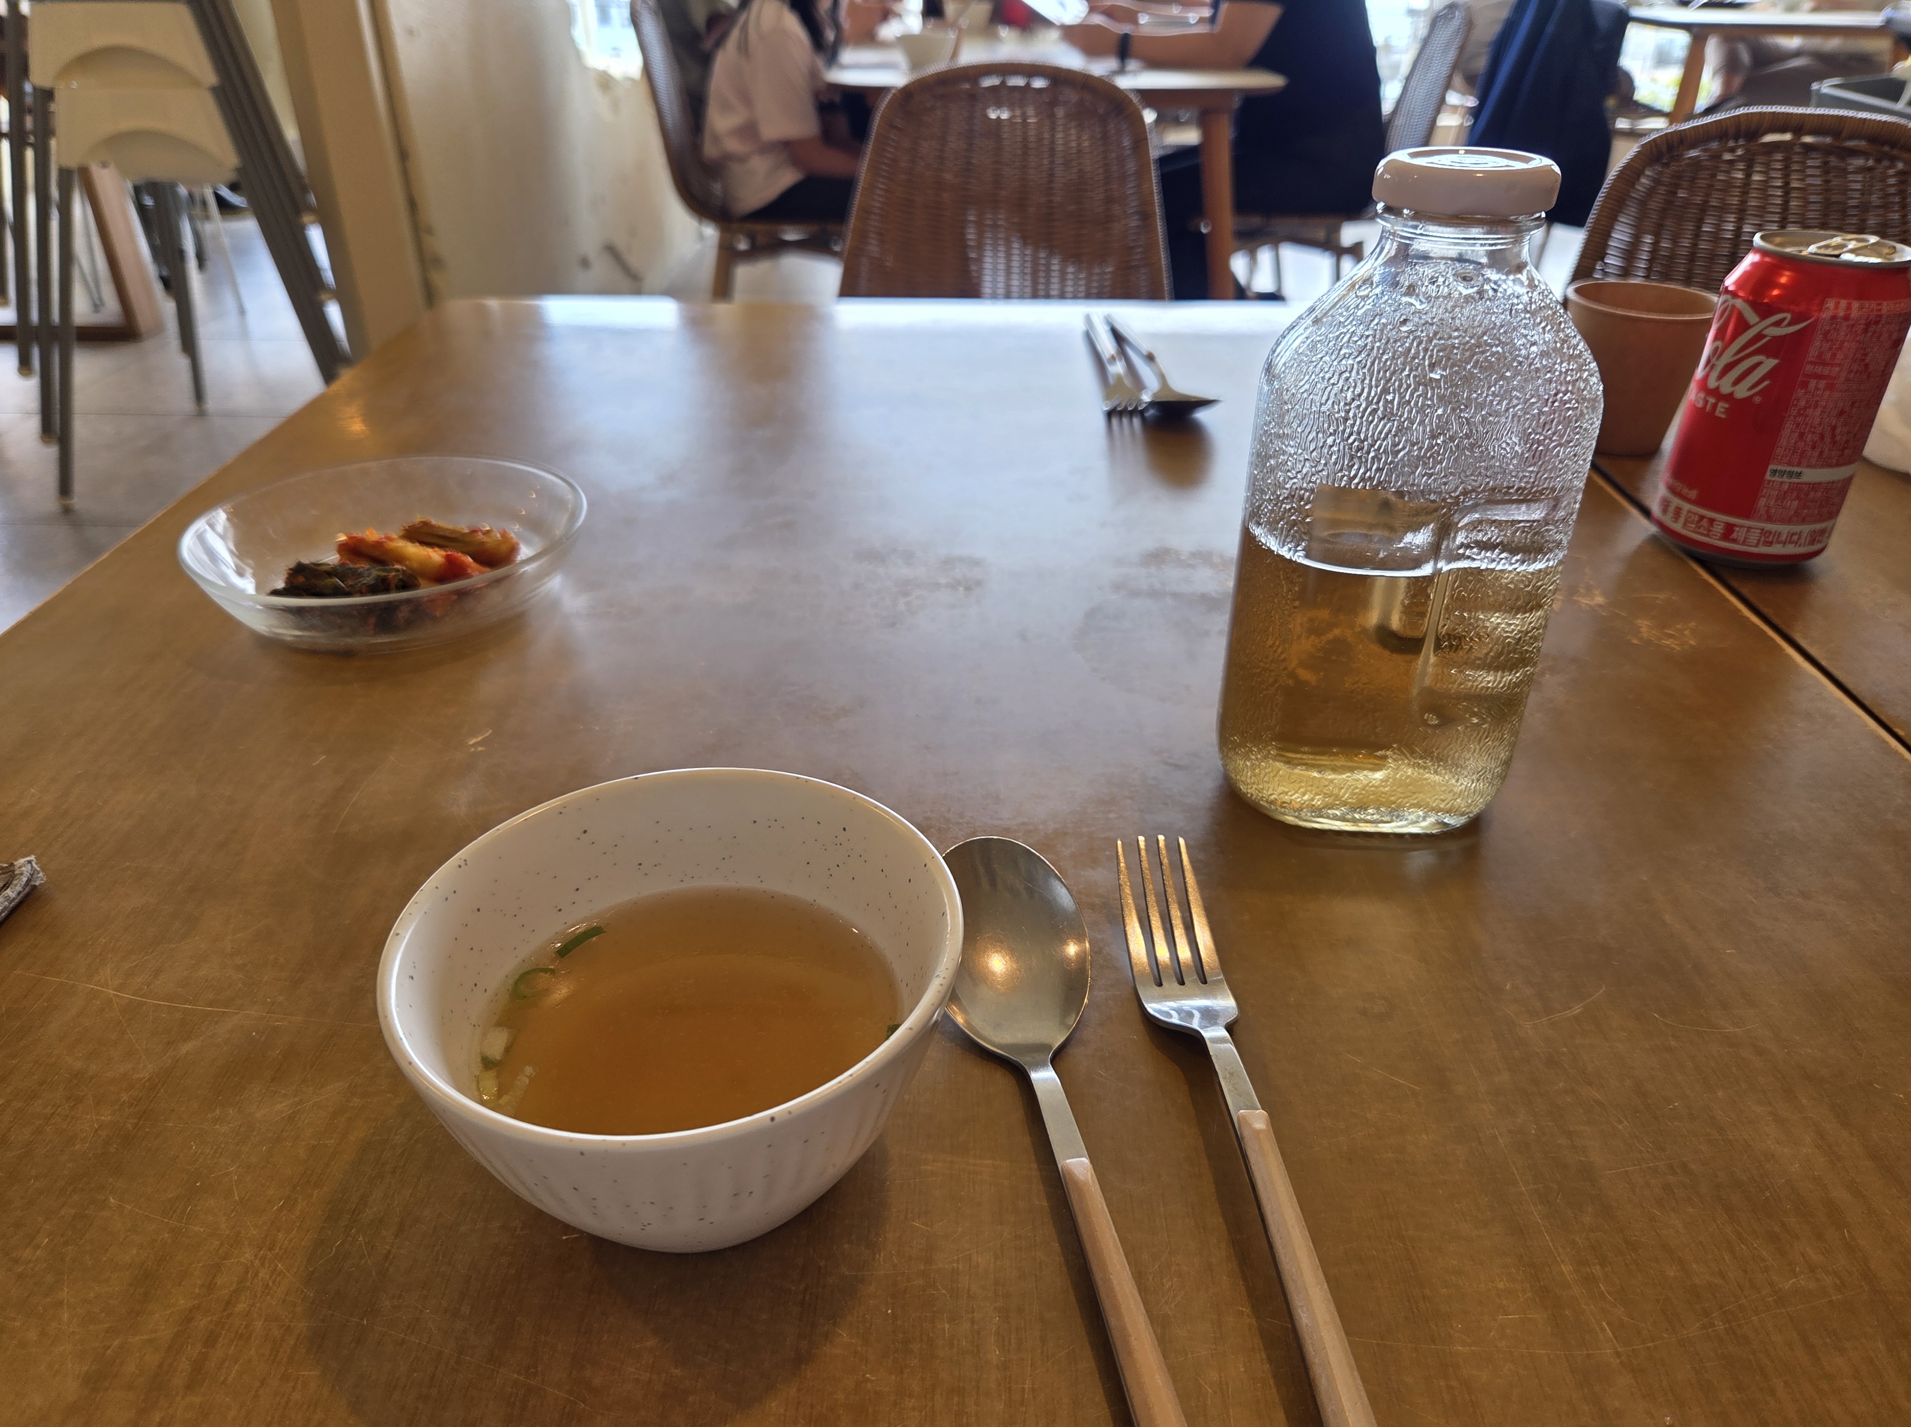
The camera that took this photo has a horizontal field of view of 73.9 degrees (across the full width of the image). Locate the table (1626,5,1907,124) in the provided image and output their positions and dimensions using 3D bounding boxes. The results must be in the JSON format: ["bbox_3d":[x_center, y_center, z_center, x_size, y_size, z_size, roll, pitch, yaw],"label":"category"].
[{"bbox_3d":[2.400,-1.936,4.247,0.820,0.730,1.050,0,32,0],"label":"table"}]

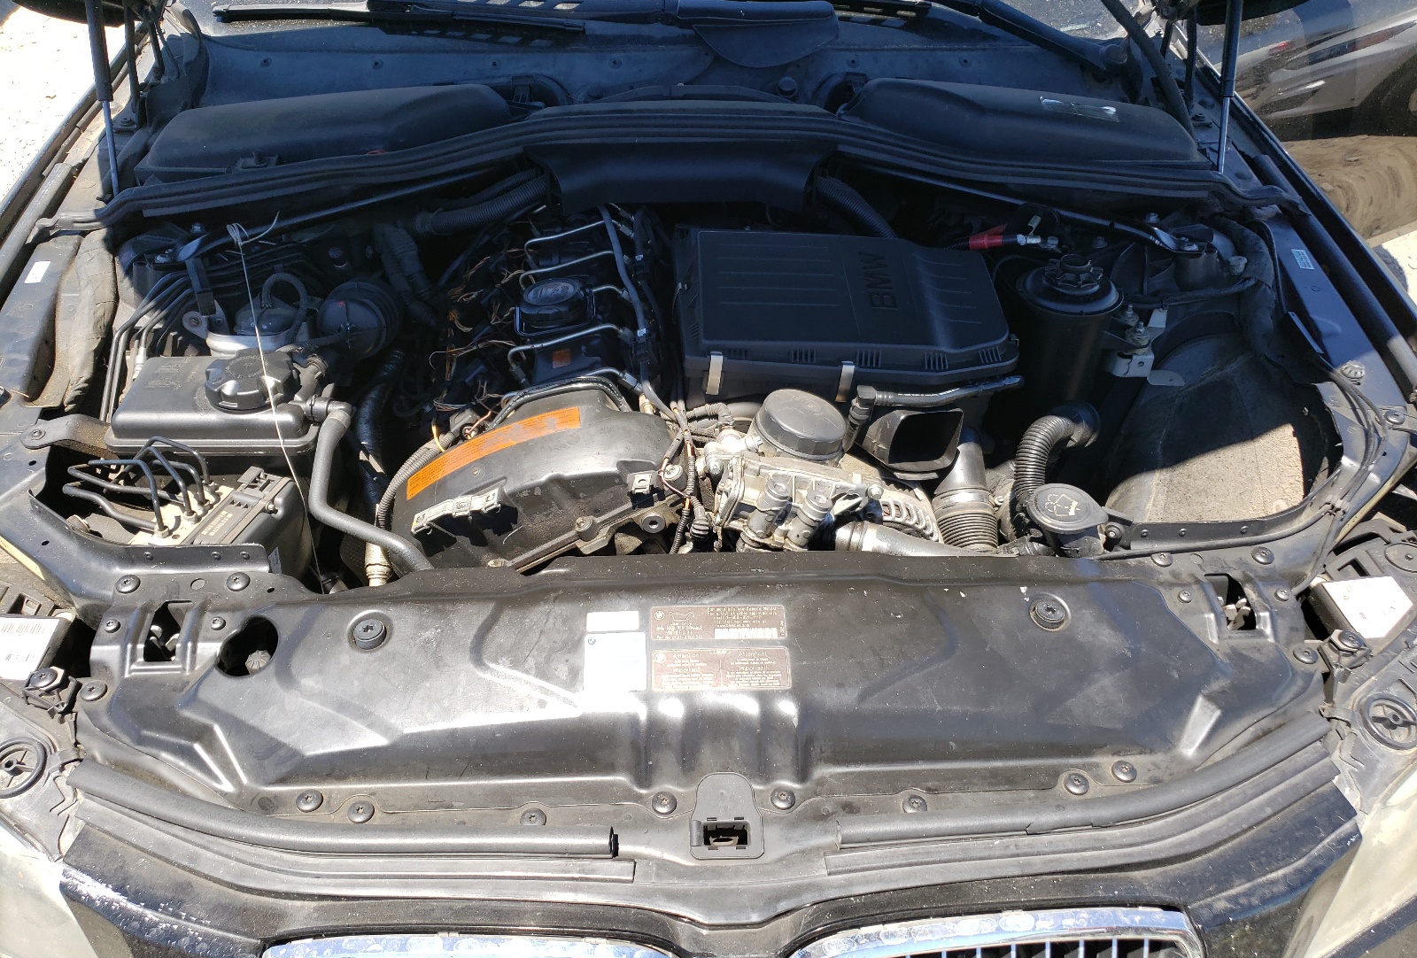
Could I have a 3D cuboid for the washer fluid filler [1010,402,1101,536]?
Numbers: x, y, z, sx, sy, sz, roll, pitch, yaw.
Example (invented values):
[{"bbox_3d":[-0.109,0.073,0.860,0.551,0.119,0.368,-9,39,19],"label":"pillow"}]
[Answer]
[{"bbox_3d":[0.363,-0.009,1.120,0.090,0.115,0.095,-1,40,-3],"label":"washer fluid filler"}]

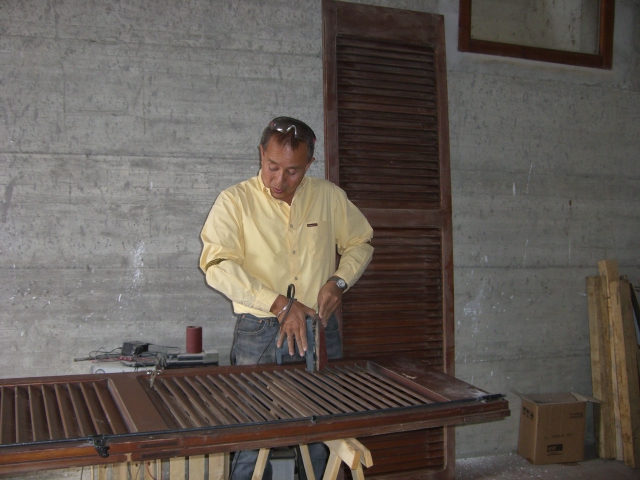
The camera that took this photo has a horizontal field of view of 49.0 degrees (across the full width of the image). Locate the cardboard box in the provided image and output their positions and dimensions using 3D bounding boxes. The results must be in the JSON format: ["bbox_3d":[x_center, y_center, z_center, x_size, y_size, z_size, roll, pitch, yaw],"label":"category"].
[{"bbox_3d":[1.263,1.019,3.819,0.315,0.320,0.190,1,2,-16],"label":"cardboard box"}]

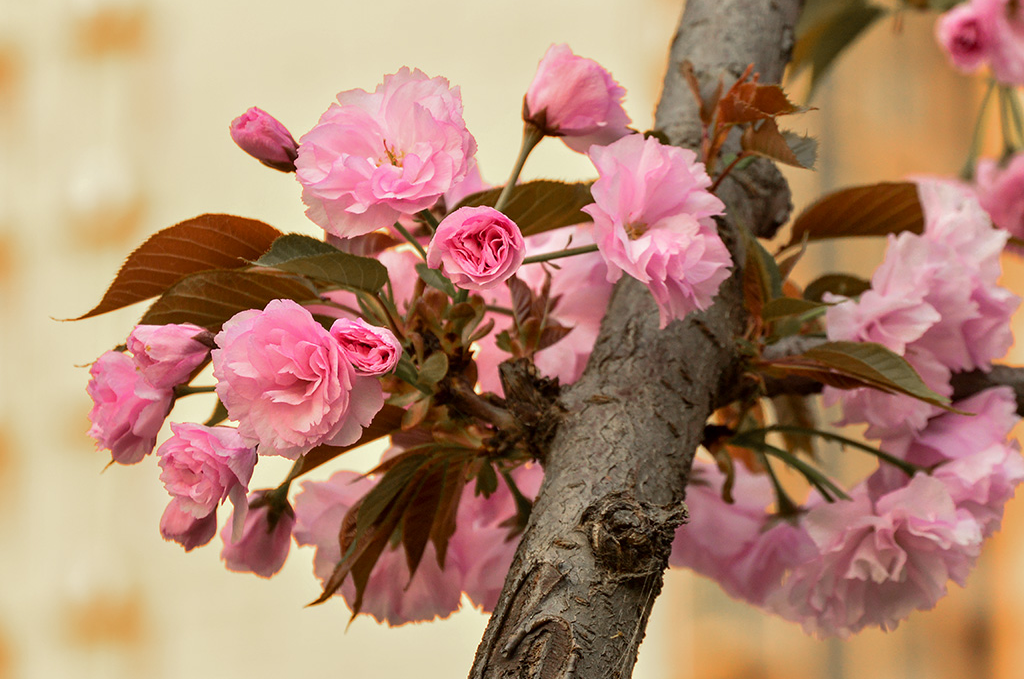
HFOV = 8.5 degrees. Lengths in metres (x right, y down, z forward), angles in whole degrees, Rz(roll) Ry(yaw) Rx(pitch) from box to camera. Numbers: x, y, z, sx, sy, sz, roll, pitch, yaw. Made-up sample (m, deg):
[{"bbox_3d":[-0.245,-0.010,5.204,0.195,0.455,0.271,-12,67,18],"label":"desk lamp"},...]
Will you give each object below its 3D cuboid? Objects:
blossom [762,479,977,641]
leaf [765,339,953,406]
[{"bbox_3d":[0.109,0.065,2.060,0.064,0.050,0.048,0,24,-3],"label":"blossom"},{"bbox_3d":[0.099,0.010,1.970,0.053,0.013,0.019,16,11,6],"label":"leaf"}]

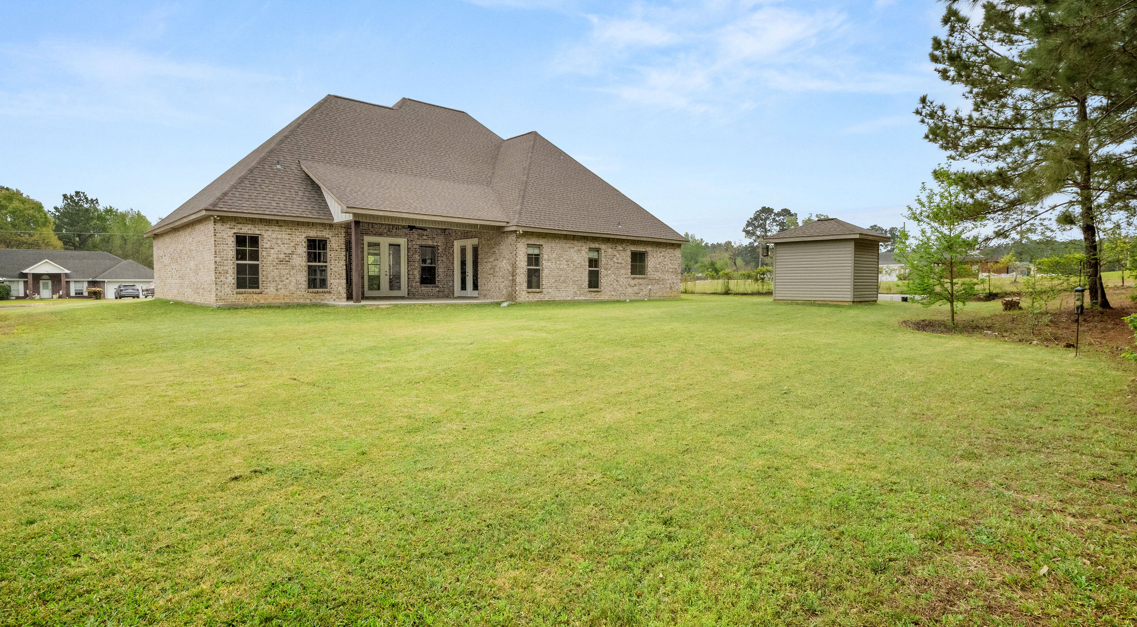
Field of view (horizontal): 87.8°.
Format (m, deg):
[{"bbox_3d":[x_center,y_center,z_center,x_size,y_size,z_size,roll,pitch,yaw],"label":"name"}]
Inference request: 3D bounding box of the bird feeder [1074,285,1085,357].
[{"bbox_3d":[7.254,0.101,8.400,0.140,1.022,0.140,0,3,0],"label":"bird feeder"}]

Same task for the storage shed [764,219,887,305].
[{"bbox_3d":[10.358,-2.121,23.758,3.010,3.330,3.737,-2,4,-42],"label":"storage shed"}]

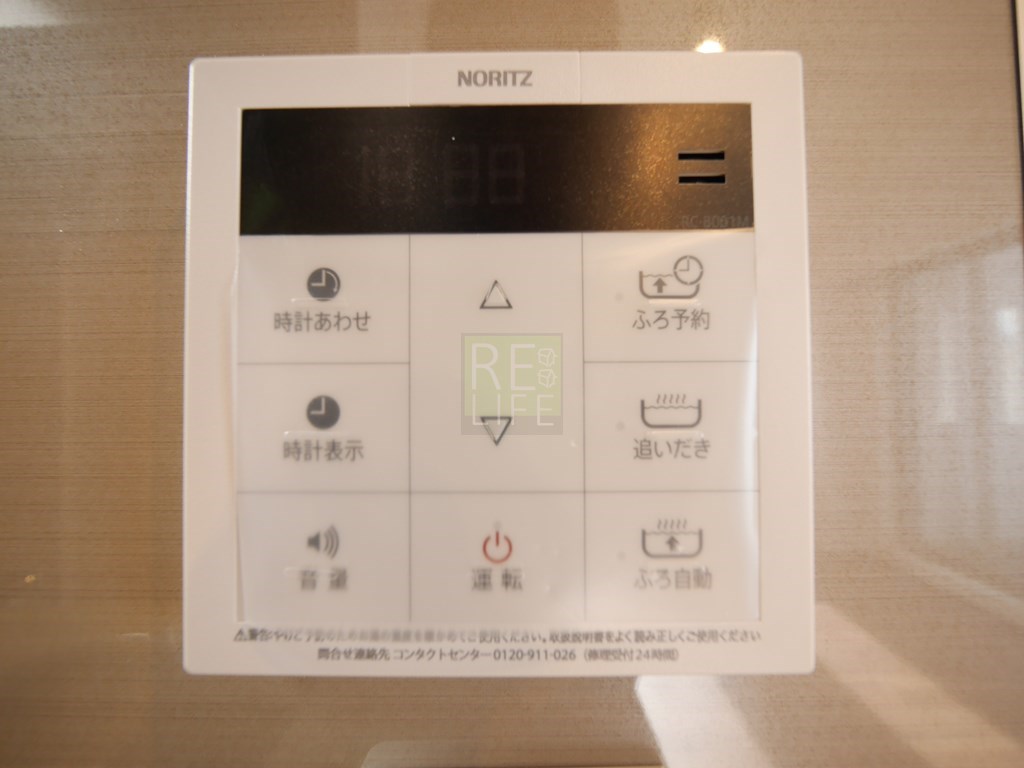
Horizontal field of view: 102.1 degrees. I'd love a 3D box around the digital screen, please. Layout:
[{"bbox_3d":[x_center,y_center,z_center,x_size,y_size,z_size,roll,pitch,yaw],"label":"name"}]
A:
[{"bbox_3d":[-0.003,-0.042,0.084,0.100,0.025,0.006,0,-1,0],"label":"digital screen"}]

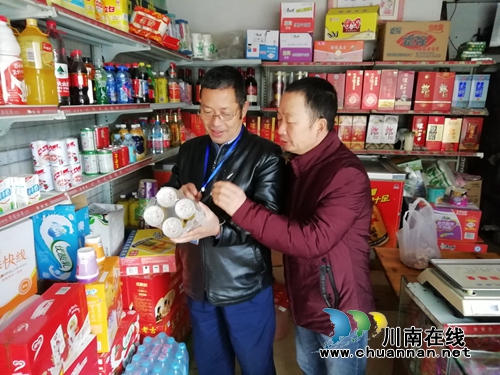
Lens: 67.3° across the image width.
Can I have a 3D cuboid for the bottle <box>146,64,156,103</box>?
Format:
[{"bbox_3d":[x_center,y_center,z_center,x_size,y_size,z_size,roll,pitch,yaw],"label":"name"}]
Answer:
[{"bbox_3d":[-0.649,-0.681,2.460,0.063,0.230,0.063,3,13,10],"label":"bottle"}]

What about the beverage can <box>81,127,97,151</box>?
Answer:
[{"bbox_3d":[-0.794,-0.236,1.857,0.066,0.107,0.066,1,13,0],"label":"beverage can"}]

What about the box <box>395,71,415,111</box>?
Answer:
[{"bbox_3d":[1.242,-0.776,3.040,0.121,0.302,0.105,2,13,7],"label":"box"}]

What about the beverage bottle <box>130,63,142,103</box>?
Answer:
[{"bbox_3d":[-0.682,-0.629,2.260,0.064,0.226,0.064,3,13,10],"label":"beverage bottle"}]

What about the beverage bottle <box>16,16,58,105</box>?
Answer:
[{"bbox_3d":[-0.807,-0.475,1.432,0.110,0.314,0.110,6,14,21],"label":"beverage bottle"}]

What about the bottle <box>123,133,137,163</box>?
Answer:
[{"bbox_3d":[-0.689,-0.224,2.160,0.064,0.165,0.064,3,13,10],"label":"bottle"}]

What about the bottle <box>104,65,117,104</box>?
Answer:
[{"bbox_3d":[-0.742,-0.549,2.015,0.067,0.195,0.067,2,13,7],"label":"bottle"}]

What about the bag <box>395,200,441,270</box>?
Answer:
[{"bbox_3d":[0.915,0.250,2.040,0.205,0.355,0.170,3,13,10],"label":"bag"}]

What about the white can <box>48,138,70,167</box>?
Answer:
[{"bbox_3d":[-0.769,-0.140,1.512,0.064,0.104,0.064,1,13,0],"label":"white can"}]

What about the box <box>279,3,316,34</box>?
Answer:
[{"bbox_3d":[0.387,-1.317,2.979,0.262,0.210,0.270,3,13,10],"label":"box"}]

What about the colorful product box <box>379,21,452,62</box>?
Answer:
[{"bbox_3d":[1.297,-1.149,3.016,0.468,0.286,0.260,2,13,7],"label":"colorful product box"}]

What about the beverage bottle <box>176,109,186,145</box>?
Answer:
[{"bbox_3d":[-0.552,-0.481,3.005,0.076,0.290,0.076,2,13,7],"label":"beverage bottle"}]

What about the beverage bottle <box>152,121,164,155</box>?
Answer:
[{"bbox_3d":[-0.611,-0.333,2.500,0.067,0.212,0.067,3,13,10],"label":"beverage bottle"}]

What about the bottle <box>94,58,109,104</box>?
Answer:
[{"bbox_3d":[-0.768,-0.546,1.940,0.064,0.220,0.064,3,13,10],"label":"bottle"}]

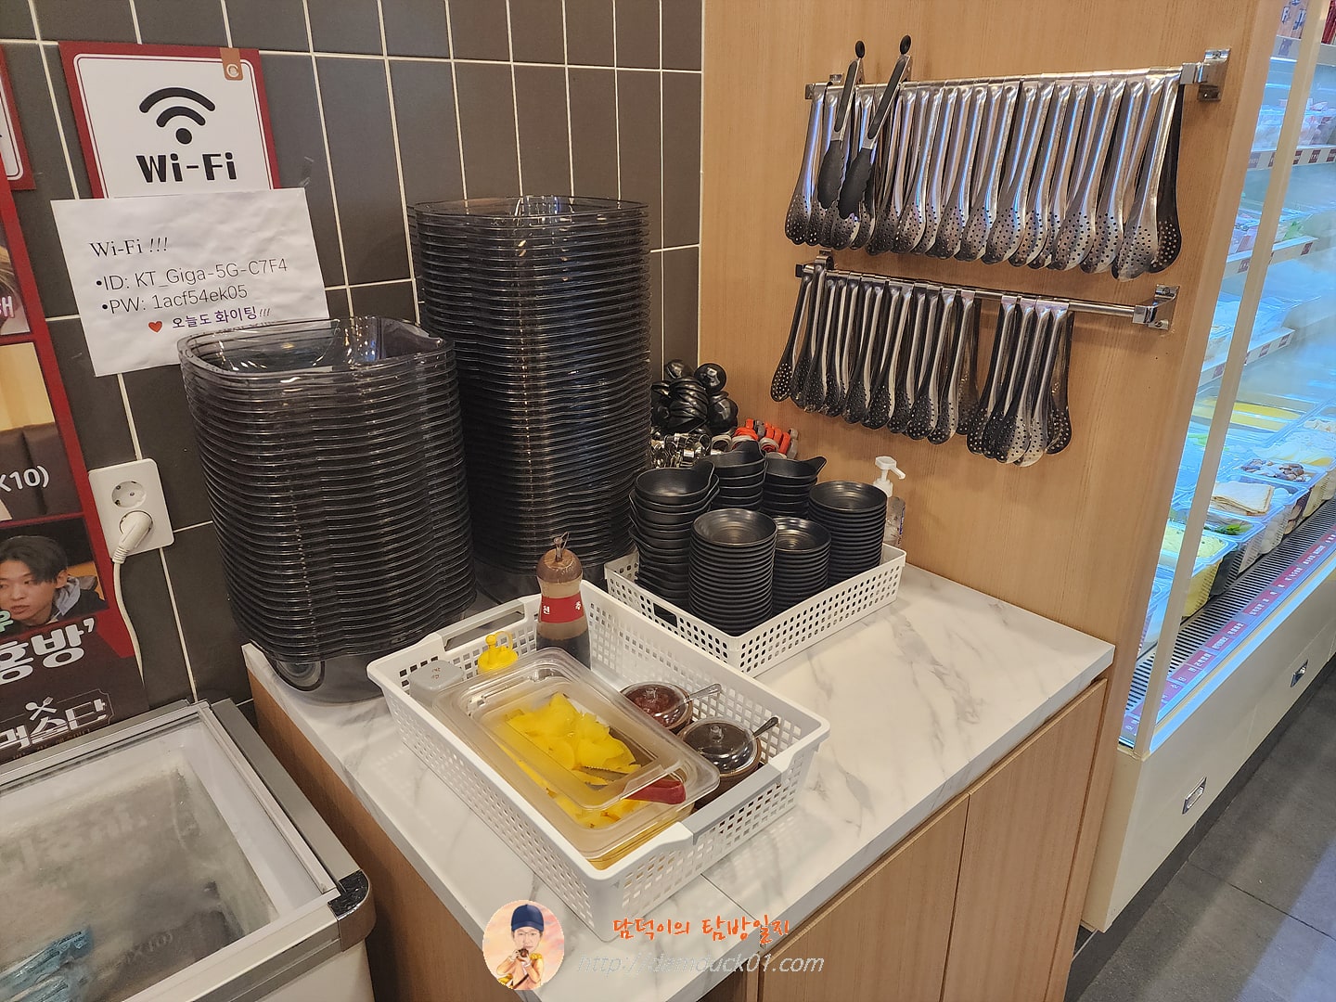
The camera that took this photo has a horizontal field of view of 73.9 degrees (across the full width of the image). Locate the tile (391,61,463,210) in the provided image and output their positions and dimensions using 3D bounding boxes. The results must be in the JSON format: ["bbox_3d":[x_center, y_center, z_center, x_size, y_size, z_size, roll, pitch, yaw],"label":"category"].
[{"bbox_3d":[-0.357,-0.495,1.337,0.100,0.300,0.010,-19,29,-38],"label":"tile"}]

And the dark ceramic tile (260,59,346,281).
[{"bbox_3d":[-0.508,-0.436,1.198,0.100,0.300,0.010,-19,30,-38],"label":"dark ceramic tile"}]

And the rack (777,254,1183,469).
[{"bbox_3d":[0.412,-0.224,1.344,0.120,0.255,0.590,-19,29,-38],"label":"rack"}]

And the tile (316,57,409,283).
[{"bbox_3d":[-0.434,-0.468,1.272,0.100,0.300,0.010,-19,29,-38],"label":"tile"}]

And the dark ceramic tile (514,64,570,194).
[{"bbox_3d":[-0.203,-0.542,1.447,0.100,0.300,0.010,-19,30,-38],"label":"dark ceramic tile"}]

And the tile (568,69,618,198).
[{"bbox_3d":[-0.128,-0.576,1.529,0.100,0.300,0.010,-19,29,-38],"label":"tile"}]

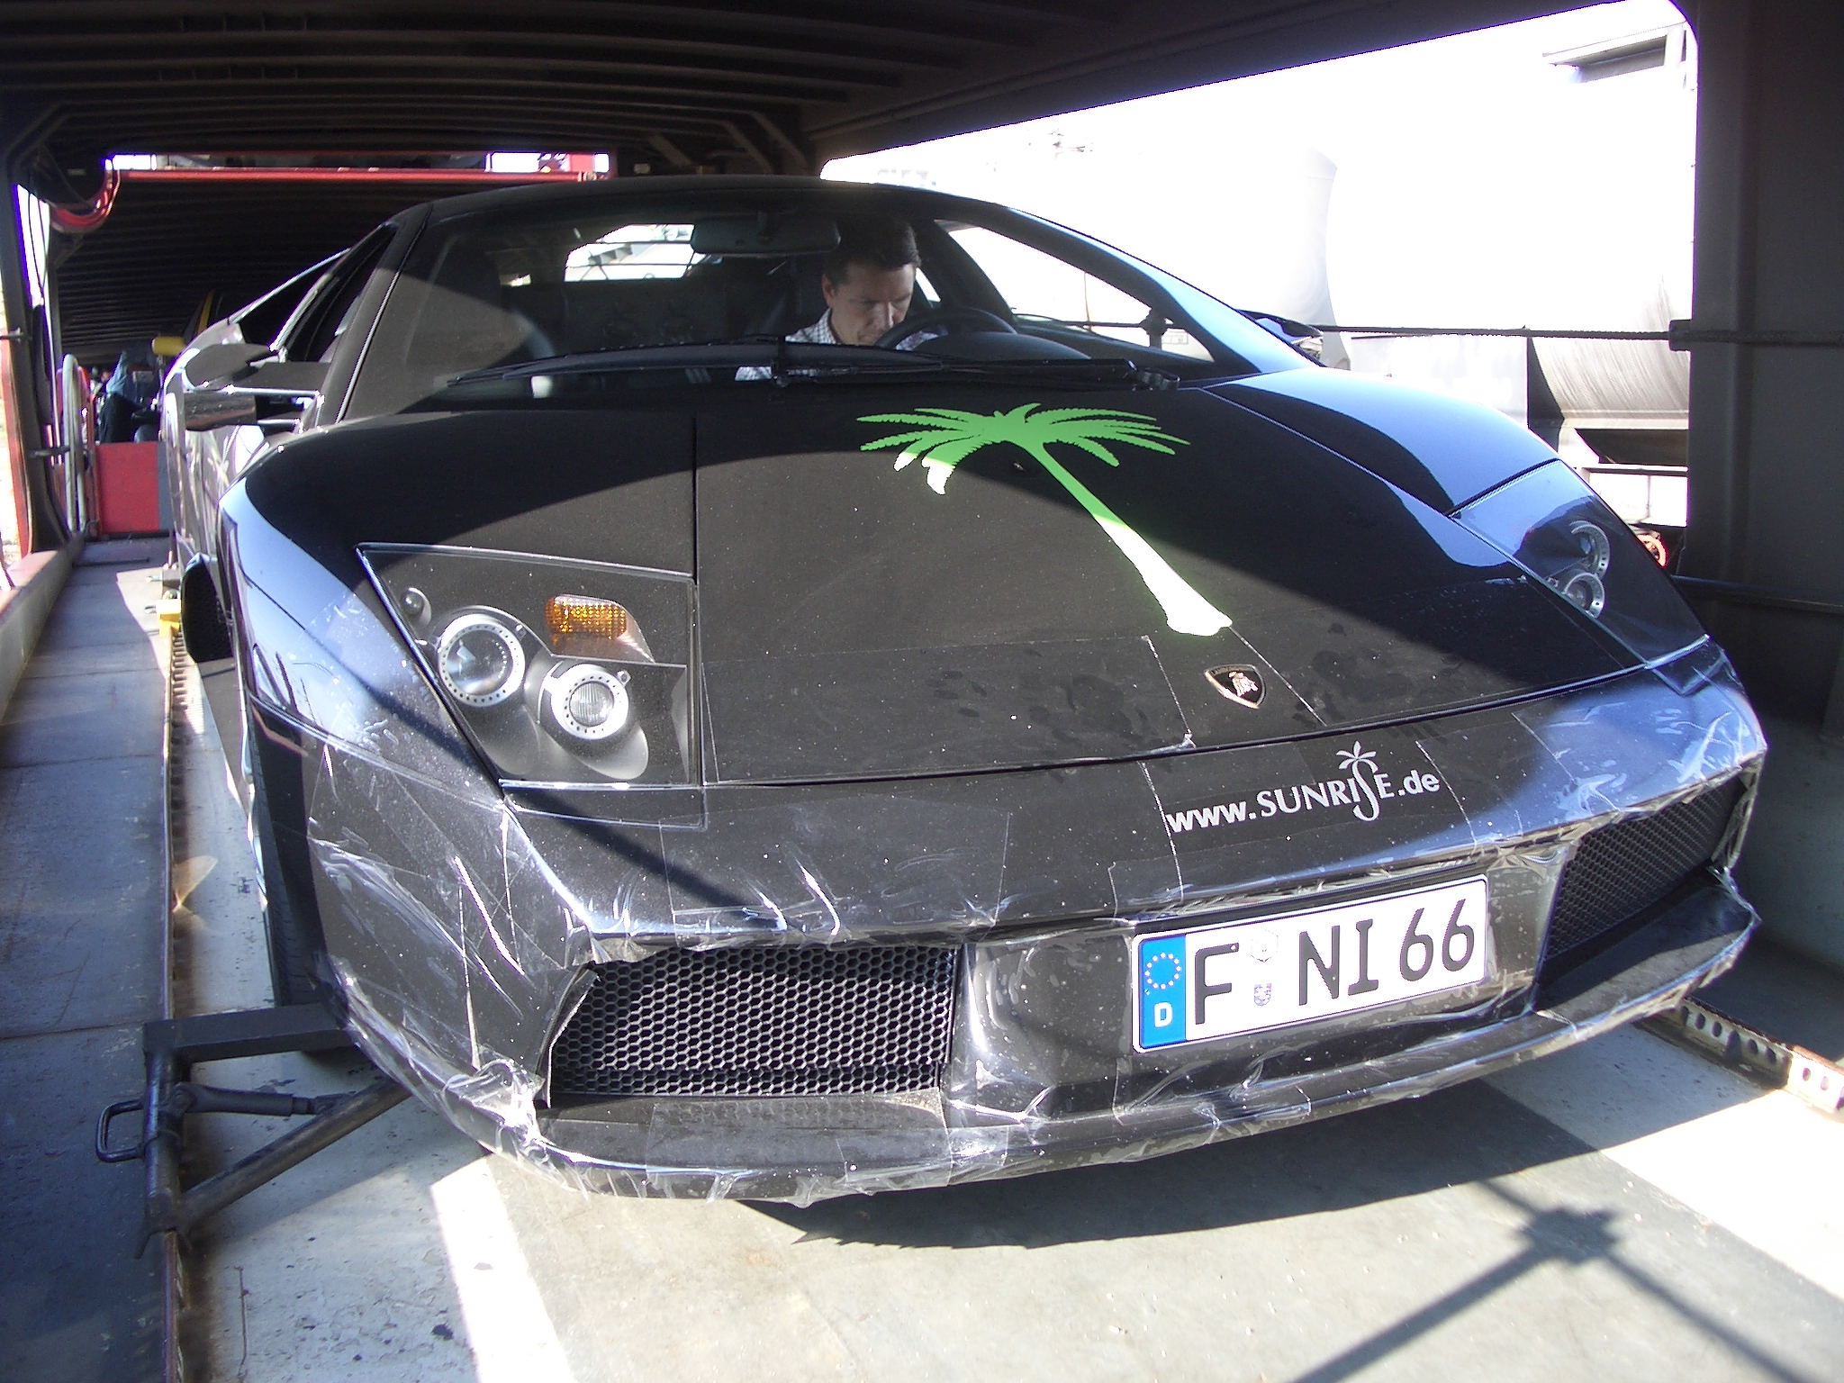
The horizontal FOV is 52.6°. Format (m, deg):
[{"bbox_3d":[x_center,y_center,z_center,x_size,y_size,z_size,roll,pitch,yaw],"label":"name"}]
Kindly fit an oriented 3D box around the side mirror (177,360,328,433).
[{"bbox_3d":[-0.976,-0.440,2.725,0.200,0.115,0.140,-6,14,-22],"label":"side mirror"}]

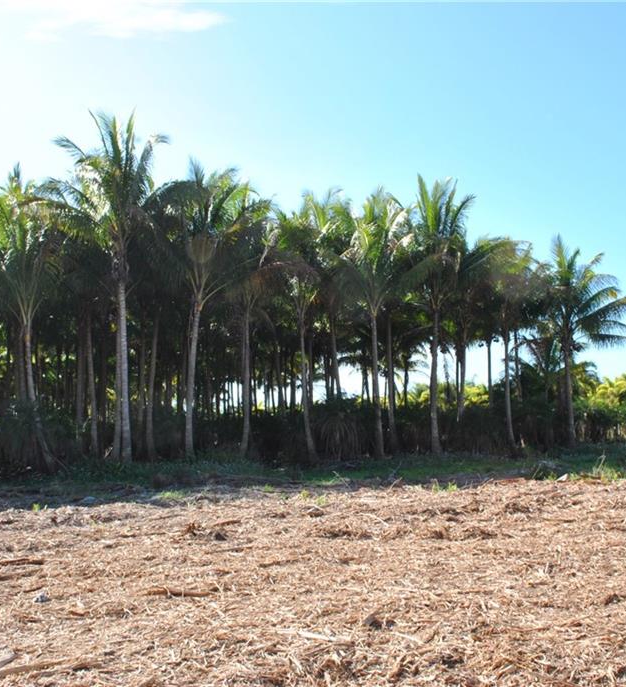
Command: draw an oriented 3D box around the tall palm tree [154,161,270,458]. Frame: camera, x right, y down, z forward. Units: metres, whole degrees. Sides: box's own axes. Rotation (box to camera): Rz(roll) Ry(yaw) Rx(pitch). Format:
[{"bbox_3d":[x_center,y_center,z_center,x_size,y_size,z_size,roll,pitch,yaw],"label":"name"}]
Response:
[{"bbox_3d":[-3.860,-1.413,29.553,4.532,11.548,4.532,0,-5,0],"label":"tall palm tree"}]

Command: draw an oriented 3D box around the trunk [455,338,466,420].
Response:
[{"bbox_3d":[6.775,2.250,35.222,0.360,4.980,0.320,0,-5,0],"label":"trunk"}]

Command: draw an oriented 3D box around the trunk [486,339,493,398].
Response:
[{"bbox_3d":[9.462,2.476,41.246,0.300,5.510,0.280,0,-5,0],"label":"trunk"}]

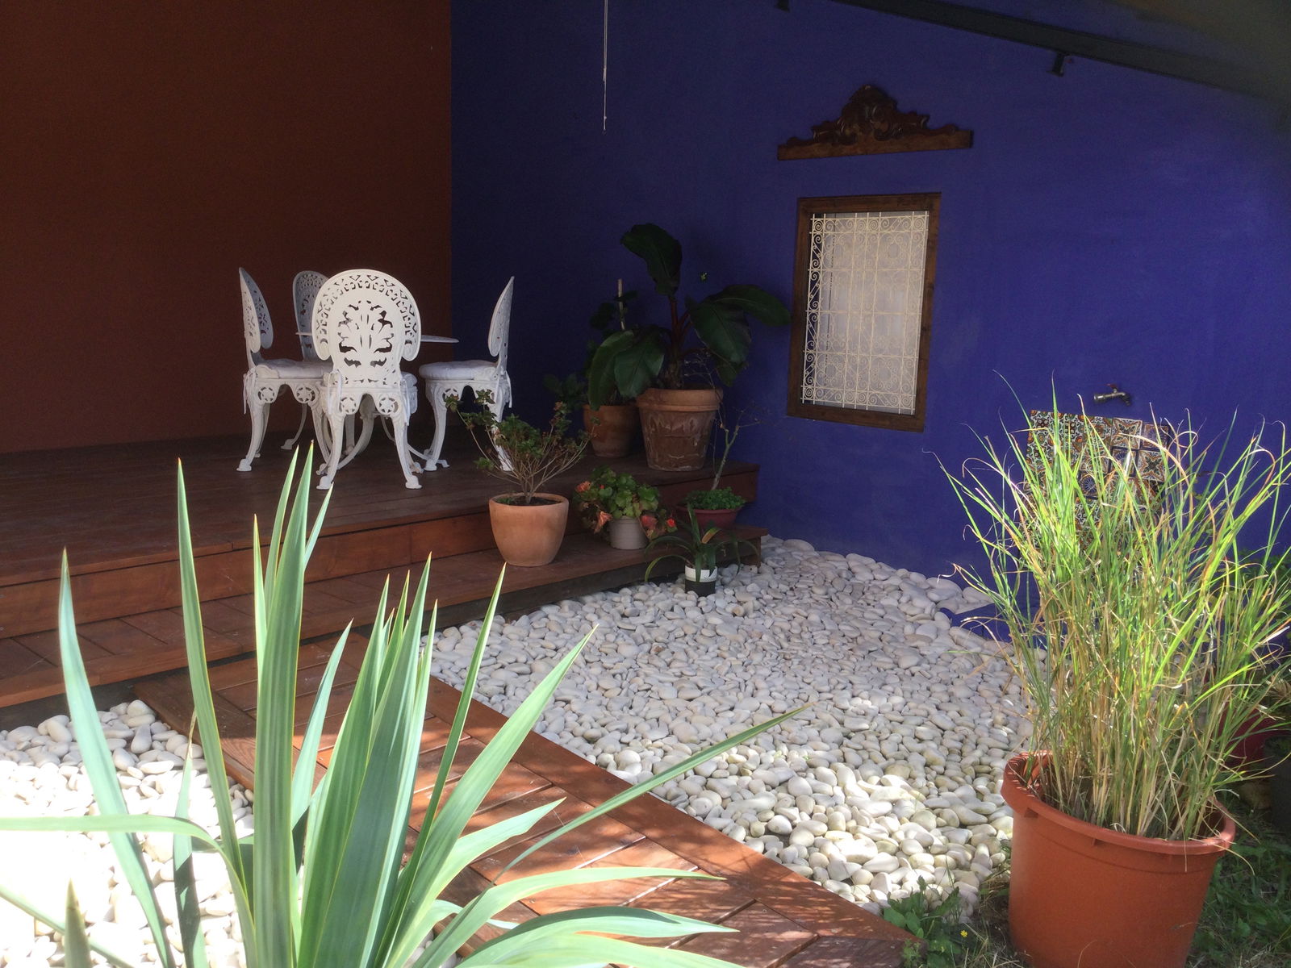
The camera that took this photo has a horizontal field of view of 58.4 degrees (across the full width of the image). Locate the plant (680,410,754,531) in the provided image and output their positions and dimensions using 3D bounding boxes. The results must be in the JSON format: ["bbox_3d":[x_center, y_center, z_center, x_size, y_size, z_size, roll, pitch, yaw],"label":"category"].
[{"bbox_3d":[0.321,-0.075,5.008,0.310,0.510,0.290,2,10,3],"label":"plant"}]

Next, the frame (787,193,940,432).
[{"bbox_3d":[0.974,-0.766,5.137,0.722,0.999,0.080,11,13,42],"label":"frame"}]

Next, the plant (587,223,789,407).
[{"bbox_3d":[0.133,-0.765,5.307,0.840,0.845,0.660,11,13,42],"label":"plant"}]

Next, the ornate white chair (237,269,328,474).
[{"bbox_3d":[-1.550,-0.515,5.151,0.450,0.865,0.430,0,10,-8],"label":"ornate white chair"}]

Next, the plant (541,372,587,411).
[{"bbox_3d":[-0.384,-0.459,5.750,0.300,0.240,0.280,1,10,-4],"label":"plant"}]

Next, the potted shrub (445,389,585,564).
[{"bbox_3d":[-0.462,-0.020,4.226,0.500,0.620,0.450,1,10,-6],"label":"potted shrub"}]

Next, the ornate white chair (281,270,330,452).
[{"bbox_3d":[-1.500,-0.606,5.693,0.450,0.865,0.430,6,11,24],"label":"ornate white chair"}]

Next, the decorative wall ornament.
[{"bbox_3d":[0.975,-1.556,4.961,0.939,0.289,0.060,11,13,42],"label":"decorative wall ornament"}]

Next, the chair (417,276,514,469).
[{"bbox_3d":[-0.823,-0.521,5.313,0.450,0.865,0.430,0,10,-9],"label":"chair"}]

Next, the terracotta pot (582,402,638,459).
[{"bbox_3d":[-0.150,-0.277,5.794,0.312,0.262,0.312,2,10,0],"label":"terracotta pot"}]

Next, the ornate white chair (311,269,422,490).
[{"bbox_3d":[-1.129,-0.439,4.782,0.430,0.865,0.450,0,10,-9],"label":"ornate white chair"}]

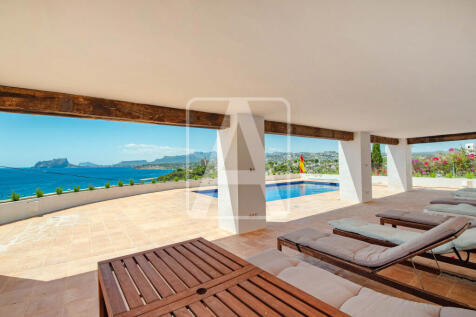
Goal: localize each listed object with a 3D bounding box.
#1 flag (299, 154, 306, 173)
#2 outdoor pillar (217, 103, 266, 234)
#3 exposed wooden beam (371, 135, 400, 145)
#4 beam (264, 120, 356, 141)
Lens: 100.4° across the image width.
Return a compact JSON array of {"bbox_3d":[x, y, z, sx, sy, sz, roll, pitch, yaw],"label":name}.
[{"bbox_3d":[5.074,0.393,15.600,0.600,1.400,0.250,-1,-1,18],"label":"flag"},{"bbox_3d":[0.078,0.316,4.453,0.750,2.420,0.760,0,-2,-36],"label":"outdoor pillar"},{"bbox_3d":[5.917,-0.781,8.321,3.349,0.272,0.272,0,-1,-33],"label":"exposed wooden beam"},{"bbox_3d":[2.202,-0.753,5.916,4.407,0.282,0.254,0,-2,-34],"label":"beam"}]

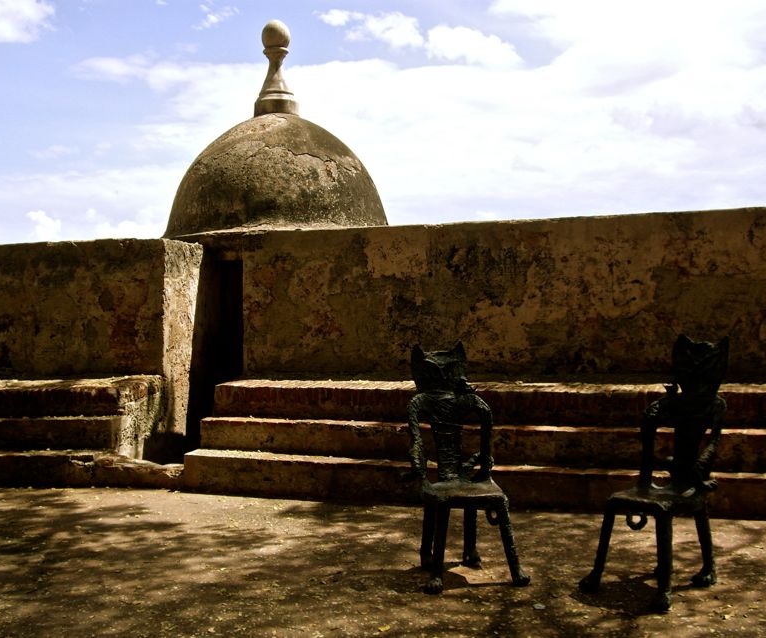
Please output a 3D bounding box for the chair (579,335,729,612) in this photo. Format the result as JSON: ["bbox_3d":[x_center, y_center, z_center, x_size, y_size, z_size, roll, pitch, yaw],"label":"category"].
[{"bbox_3d":[1.443,0.766,4.961,0.630,1.340,0.570,0,-1,-44],"label":"chair"}]

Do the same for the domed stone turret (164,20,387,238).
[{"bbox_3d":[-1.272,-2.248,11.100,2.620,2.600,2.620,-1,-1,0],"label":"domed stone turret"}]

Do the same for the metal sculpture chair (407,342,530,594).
[{"bbox_3d":[0.441,0.789,5.271,0.570,1.320,0.610,0,-1,-14],"label":"metal sculpture chair"}]

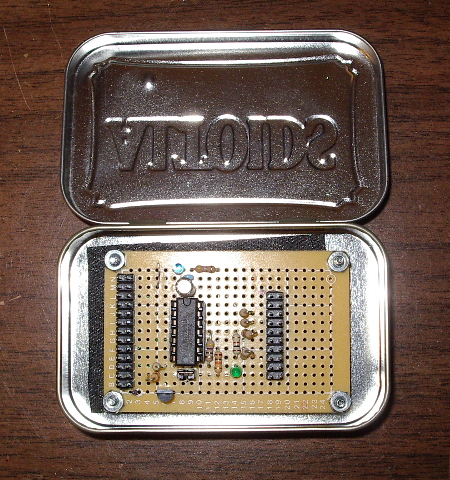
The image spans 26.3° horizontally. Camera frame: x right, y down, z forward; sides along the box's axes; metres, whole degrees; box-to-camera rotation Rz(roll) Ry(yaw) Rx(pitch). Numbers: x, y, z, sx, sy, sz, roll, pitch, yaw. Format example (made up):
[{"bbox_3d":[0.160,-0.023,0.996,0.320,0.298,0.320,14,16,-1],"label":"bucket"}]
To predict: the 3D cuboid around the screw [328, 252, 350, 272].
[{"bbox_3d":[0.034,0.006,0.283,0.006,0.008,0.006,0,86,0],"label":"screw"}]

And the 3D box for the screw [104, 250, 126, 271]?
[{"bbox_3d":[-0.032,0.006,0.283,0.006,0.008,0.006,0,86,0],"label":"screw"}]

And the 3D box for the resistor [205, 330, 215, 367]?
[{"bbox_3d":[-0.004,0.032,0.278,0.003,0.003,0.010,0,86,0],"label":"resistor"}]

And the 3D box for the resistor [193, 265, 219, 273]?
[{"bbox_3d":[-0.006,0.009,0.280,0.008,0.003,0.002,0,86,0],"label":"resistor"}]

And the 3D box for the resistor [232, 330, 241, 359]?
[{"bbox_3d":[0.003,0.030,0.279,0.002,0.003,0.008,0,86,0],"label":"resistor"}]

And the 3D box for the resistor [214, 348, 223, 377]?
[{"bbox_3d":[-0.002,0.036,0.278,0.002,0.003,0.008,0,86,0],"label":"resistor"}]

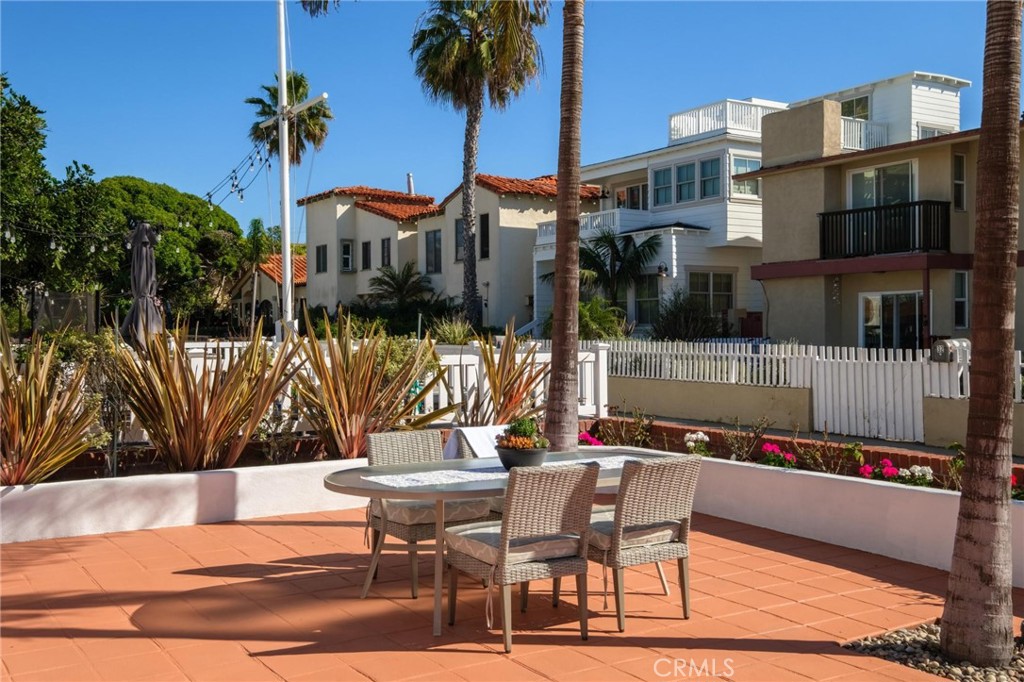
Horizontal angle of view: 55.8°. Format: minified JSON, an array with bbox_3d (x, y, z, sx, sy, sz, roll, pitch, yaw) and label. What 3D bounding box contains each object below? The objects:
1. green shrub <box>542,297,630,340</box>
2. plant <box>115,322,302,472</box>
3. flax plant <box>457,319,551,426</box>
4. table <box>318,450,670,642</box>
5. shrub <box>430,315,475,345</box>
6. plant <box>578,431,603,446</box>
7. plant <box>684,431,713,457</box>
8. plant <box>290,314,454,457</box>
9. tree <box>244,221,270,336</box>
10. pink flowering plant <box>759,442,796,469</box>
[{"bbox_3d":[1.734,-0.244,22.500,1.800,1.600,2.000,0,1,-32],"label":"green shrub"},{"bbox_3d":[-2.496,0.473,7.950,1.250,1.220,1.450,0,1,-32],"label":"plant"},{"bbox_3d":[-0.083,0.365,9.400,0.900,1.170,0.950,0,1,0],"label":"flax plant"},{"bbox_3d":[0.013,1.089,5.481,2.140,0.725,1.110,0,1,-30],"label":"table"},{"bbox_3d":[-1.416,-0.274,23.000,1.000,0.750,1.030,0,1,0],"label":"shrub"},{"bbox_3d":[0.776,0.999,9.800,0.250,0.210,0.280,0,1,-32],"label":"plant"},{"bbox_3d":[1.669,0.926,8.650,0.220,0.240,0.230,0,1,-32],"label":"plant"},{"bbox_3d":[-1.205,0.405,8.600,1.250,1.300,1.400,0,1,-32],"label":"plant"},{"bbox_3d":[-8.163,-1.392,30.989,0.850,5.056,0.850,0,1,-32],"label":"tree"},{"bbox_3d":[2.170,0.944,7.900,0.250,0.220,0.290,0,1,-32],"label":"pink flowering plant"}]

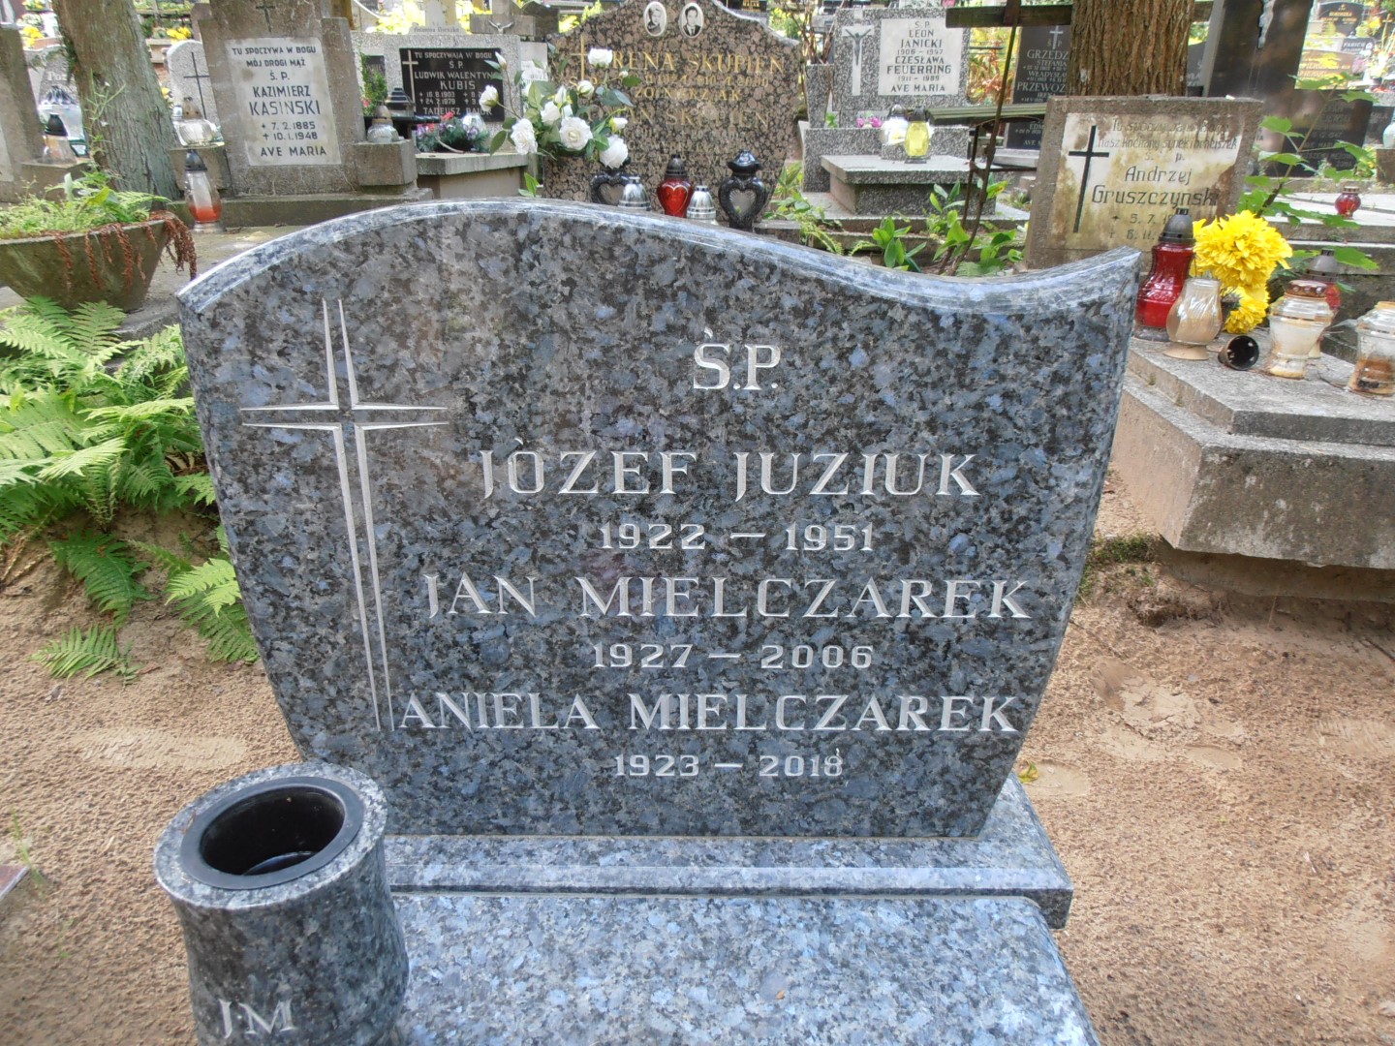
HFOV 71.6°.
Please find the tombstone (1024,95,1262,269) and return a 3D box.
[{"bbox_3d":[1.184,-0.903,2.602,0.540,0.440,0.090,3,24,3],"label":"tombstone"}]

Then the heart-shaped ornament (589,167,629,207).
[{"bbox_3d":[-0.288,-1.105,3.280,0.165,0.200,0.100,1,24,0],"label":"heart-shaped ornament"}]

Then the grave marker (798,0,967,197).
[{"bbox_3d":[1.001,-2.196,5.069,0.840,0.860,0.330,1,24,0],"label":"grave marker"}]

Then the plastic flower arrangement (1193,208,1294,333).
[{"bbox_3d":[1.278,-0.590,2.270,0.230,0.270,0.200,2,24,0],"label":"plastic flower arrangement"}]

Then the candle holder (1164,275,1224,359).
[{"bbox_3d":[1.065,-0.440,2.070,0.117,0.161,0.117,2,24,0],"label":"candle holder"}]

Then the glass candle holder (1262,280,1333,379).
[{"bbox_3d":[1.221,-0.396,1.963,0.127,0.180,0.127,2,24,0],"label":"glass candle holder"}]

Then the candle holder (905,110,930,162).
[{"bbox_3d":[1.097,-1.924,4.799,0.124,0.245,0.124,1,24,0],"label":"candle holder"}]

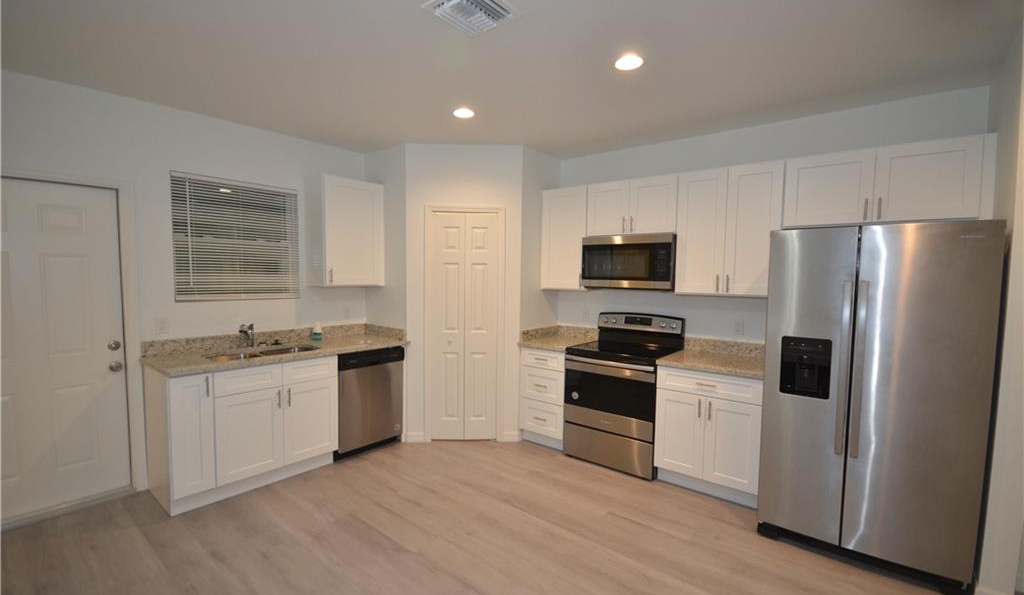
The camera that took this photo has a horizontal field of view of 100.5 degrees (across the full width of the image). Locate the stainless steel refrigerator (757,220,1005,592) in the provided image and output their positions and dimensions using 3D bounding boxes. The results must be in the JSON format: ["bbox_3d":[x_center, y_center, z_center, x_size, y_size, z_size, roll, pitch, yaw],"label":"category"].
[{"bbox_3d":[1.998,0.514,2.425,0.905,1.768,0.900,3,3,38],"label":"stainless steel refrigerator"}]

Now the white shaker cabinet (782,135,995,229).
[{"bbox_3d":[2.307,-0.677,2.706,0.958,0.447,0.325,3,4,36],"label":"white shaker cabinet"}]

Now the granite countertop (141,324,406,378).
[{"bbox_3d":[-1.678,0.356,3.248,0.647,0.143,1.714,3,3,38],"label":"granite countertop"}]

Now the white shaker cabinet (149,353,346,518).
[{"bbox_3d":[-1.887,0.862,3.037,0.615,0.868,1.053,3,3,38],"label":"white shaker cabinet"}]

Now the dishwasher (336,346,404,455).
[{"bbox_3d":[-1.372,0.850,3.670,0.610,0.862,0.604,3,3,38],"label":"dishwasher"}]

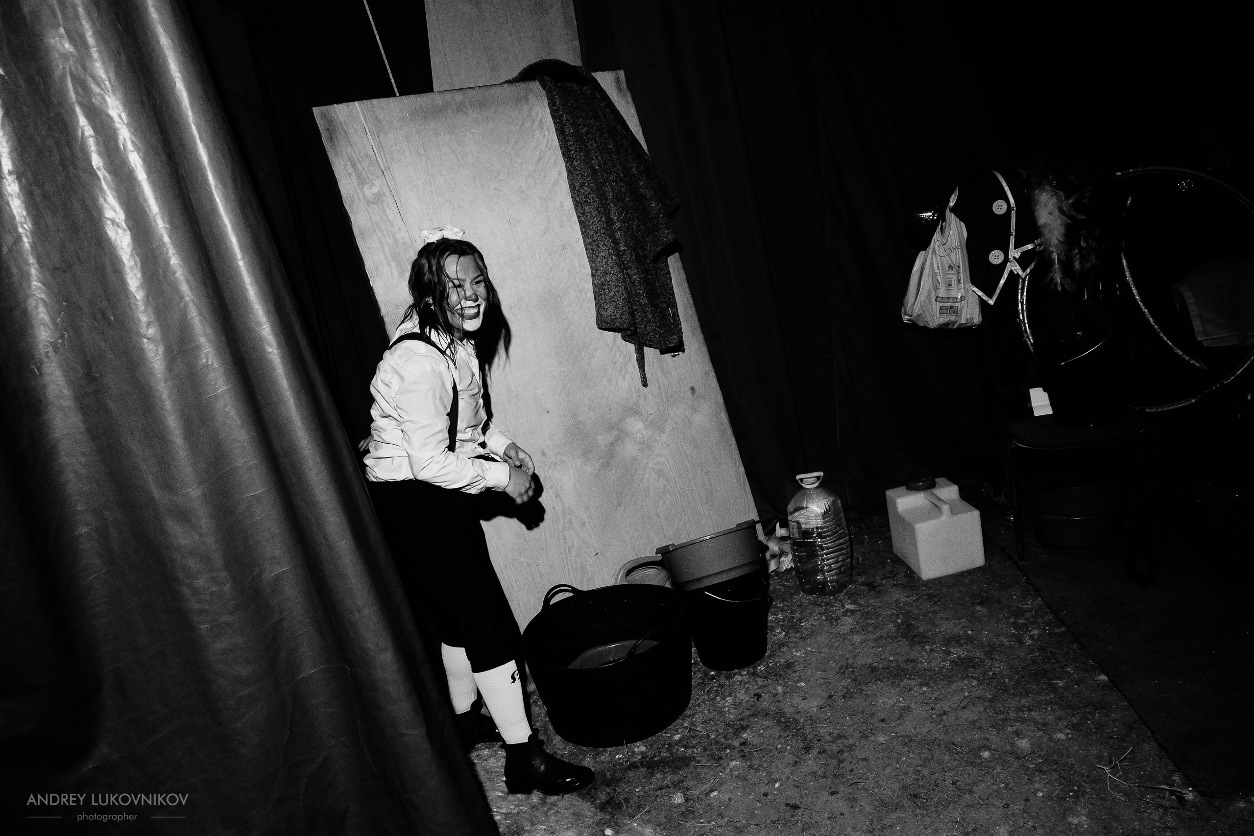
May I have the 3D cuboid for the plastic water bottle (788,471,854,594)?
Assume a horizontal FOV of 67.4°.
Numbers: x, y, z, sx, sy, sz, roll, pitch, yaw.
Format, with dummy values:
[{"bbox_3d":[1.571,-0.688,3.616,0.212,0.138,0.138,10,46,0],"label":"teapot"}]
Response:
[{"bbox_3d":[0.644,0.374,3.176,0.205,0.390,0.205,-12,15,0],"label":"plastic water bottle"}]

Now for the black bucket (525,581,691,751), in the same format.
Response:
[{"bbox_3d":[-0.046,0.691,2.698,0.465,0.310,0.475,-11,15,3],"label":"black bucket"}]

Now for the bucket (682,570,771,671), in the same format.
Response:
[{"bbox_3d":[0.304,0.593,2.868,0.300,0.270,0.300,-11,15,3],"label":"bucket"}]

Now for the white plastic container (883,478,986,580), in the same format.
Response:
[{"bbox_3d":[1.038,0.359,3.183,0.216,0.260,0.243,-13,15,-4],"label":"white plastic container"}]

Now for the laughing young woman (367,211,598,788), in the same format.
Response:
[{"bbox_3d":[-0.411,0.266,2.359,0.520,1.431,0.480,-7,15,19],"label":"laughing young woman"}]

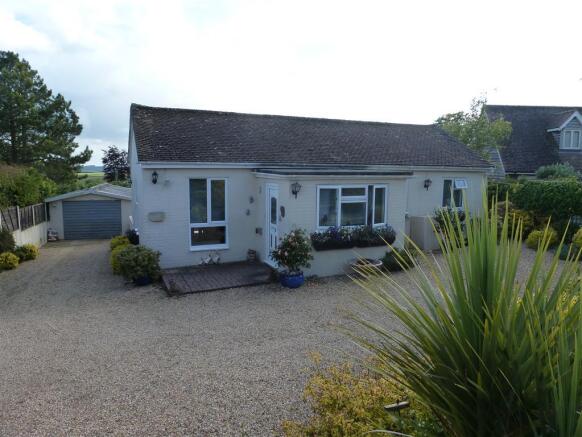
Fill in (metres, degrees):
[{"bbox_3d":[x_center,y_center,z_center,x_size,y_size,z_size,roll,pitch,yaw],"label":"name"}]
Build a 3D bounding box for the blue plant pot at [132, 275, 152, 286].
[{"bbox_3d":[-3.311,1.382,9.000,0.460,0.280,0.460,-3,7,-24],"label":"blue plant pot"}]

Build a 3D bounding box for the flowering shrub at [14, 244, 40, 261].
[{"bbox_3d":[-8.321,1.070,12.700,0.720,0.500,0.660,-3,7,-24],"label":"flowering shrub"}]

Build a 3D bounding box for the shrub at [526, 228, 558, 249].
[{"bbox_3d":[8.660,0.706,13.900,1.000,0.720,0.950,-3,7,-24],"label":"shrub"}]

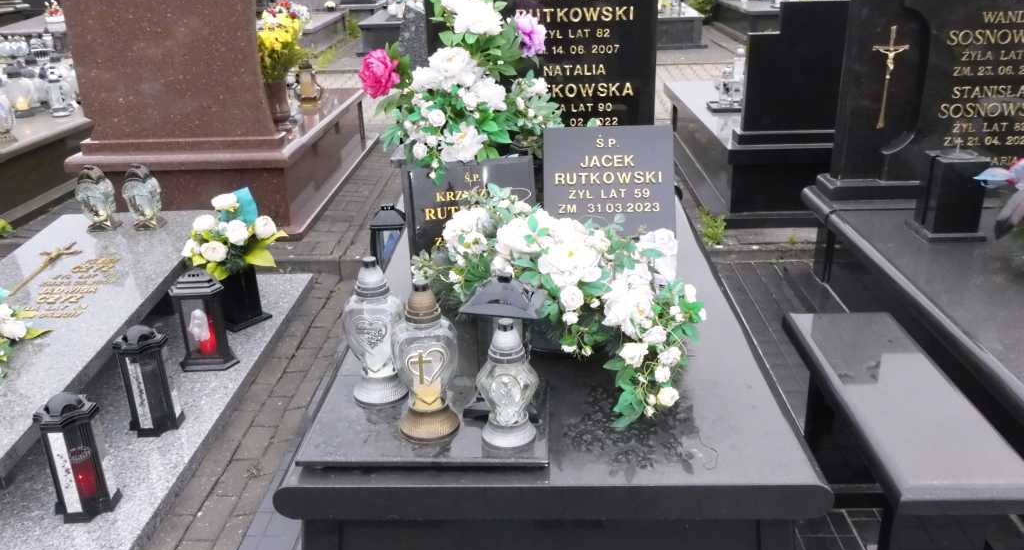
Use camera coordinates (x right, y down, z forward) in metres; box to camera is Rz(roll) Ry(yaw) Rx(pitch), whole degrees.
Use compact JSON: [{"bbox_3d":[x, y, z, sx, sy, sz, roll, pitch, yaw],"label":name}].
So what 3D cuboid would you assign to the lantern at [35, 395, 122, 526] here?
[{"bbox_3d":[-1.227,0.498,2.337,0.160,0.359,0.160,-1,22,2],"label":"lantern"}]

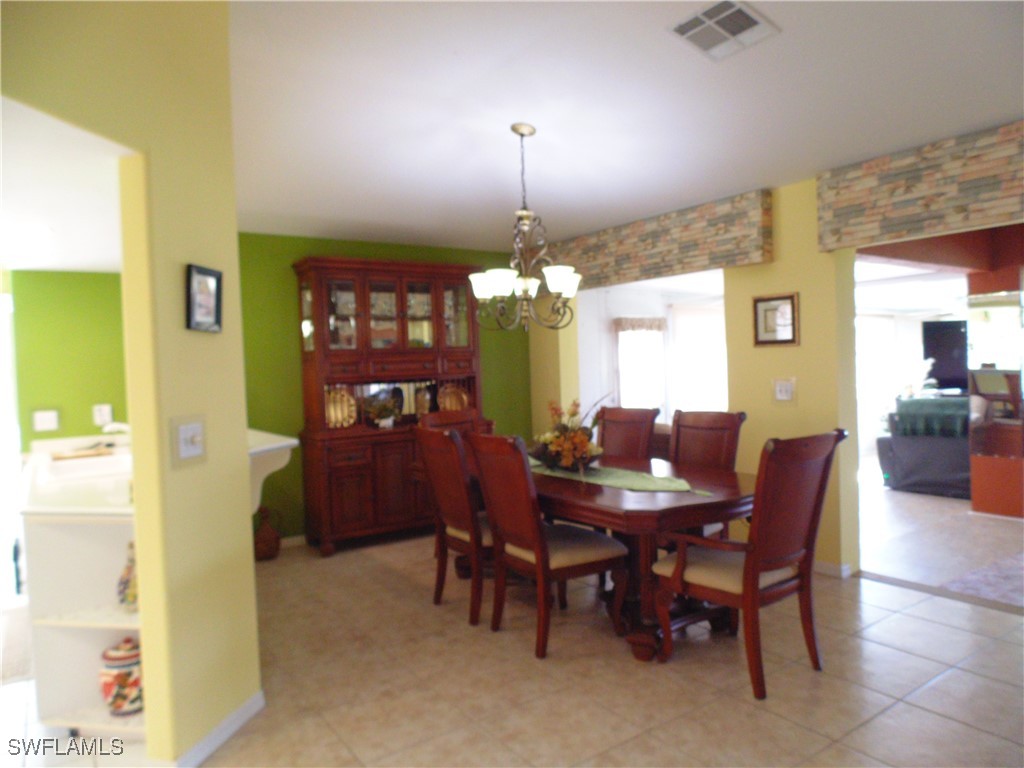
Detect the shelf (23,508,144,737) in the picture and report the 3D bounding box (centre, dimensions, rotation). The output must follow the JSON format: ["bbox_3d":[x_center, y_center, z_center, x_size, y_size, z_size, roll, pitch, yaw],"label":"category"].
[{"bbox_3d":[-1.479,0.906,2.539,0.584,0.911,0.345,-2,2,10],"label":"shelf"}]

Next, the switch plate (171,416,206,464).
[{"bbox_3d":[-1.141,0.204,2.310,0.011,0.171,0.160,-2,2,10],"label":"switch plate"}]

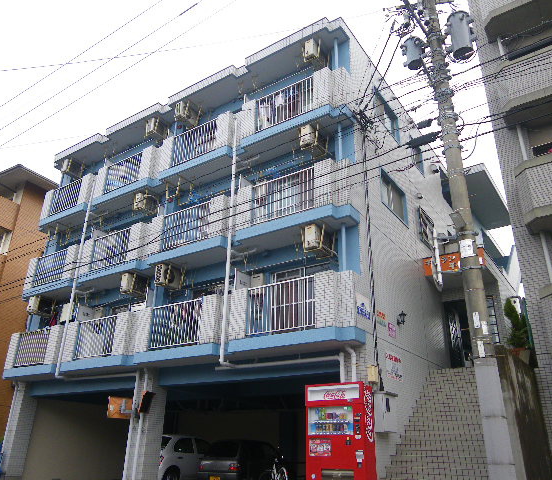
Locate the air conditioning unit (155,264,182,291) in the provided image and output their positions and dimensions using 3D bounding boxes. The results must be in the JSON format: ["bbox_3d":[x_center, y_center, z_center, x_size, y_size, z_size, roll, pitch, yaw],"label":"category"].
[{"bbox_3d":[-2.979,1.077,14.486,0.270,0.540,0.740,-14,-28,32],"label":"air conditioning unit"}]

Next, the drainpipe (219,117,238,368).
[{"bbox_3d":[-1.186,-0.286,13.286,0.103,6.971,0.103,-14,-28,32],"label":"drainpipe"}]

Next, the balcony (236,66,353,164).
[{"bbox_3d":[0.567,-3.147,13.356,3.037,1.402,1.006,-14,-28,32],"label":"balcony"}]

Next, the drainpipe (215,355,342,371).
[{"bbox_3d":[-0.048,2.690,11.250,3.339,0.101,0.101,-14,-28,32],"label":"drainpipe"}]

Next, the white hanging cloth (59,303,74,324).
[{"bbox_3d":[-6.802,2.426,16.985,0.425,0.612,0.217,-14,-28,32],"label":"white hanging cloth"}]

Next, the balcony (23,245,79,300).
[{"bbox_3d":[-7.046,1.211,17.138,2.816,1.402,1.006,-14,-28,32],"label":"balcony"}]

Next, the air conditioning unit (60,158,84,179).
[{"bbox_3d":[-7.761,-2.686,19.866,0.270,0.540,0.740,-14,-28,32],"label":"air conditioning unit"}]

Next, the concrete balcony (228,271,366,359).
[{"bbox_3d":[0.455,1.700,11.231,3.037,1.402,1.006,-14,-28,32],"label":"concrete balcony"}]

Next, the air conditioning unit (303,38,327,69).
[{"bbox_3d":[1.082,-4.815,13.628,0.274,0.543,0.759,-14,-28,32],"label":"air conditioning unit"}]

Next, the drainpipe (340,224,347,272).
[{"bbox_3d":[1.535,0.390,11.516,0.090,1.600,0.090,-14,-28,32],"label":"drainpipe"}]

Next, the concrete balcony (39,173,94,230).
[{"bbox_3d":[-6.991,-1.199,18.194,2.816,1.402,1.006,-14,-28,32],"label":"concrete balcony"}]

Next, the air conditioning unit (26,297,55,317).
[{"bbox_3d":[-8.024,2.322,17.786,0.270,0.540,0.740,-14,-28,32],"label":"air conditioning unit"}]

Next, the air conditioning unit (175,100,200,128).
[{"bbox_3d":[-2.740,-3.838,16.065,0.274,0.543,0.759,-14,-28,32],"label":"air conditioning unit"}]

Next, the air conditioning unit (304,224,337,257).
[{"bbox_3d":[0.997,0.051,11.907,0.270,0.540,0.740,-14,-28,32],"label":"air conditioning unit"}]

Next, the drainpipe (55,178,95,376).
[{"bbox_3d":[-6.398,0.911,16.736,0.103,6.914,0.103,-14,-28,32],"label":"drainpipe"}]

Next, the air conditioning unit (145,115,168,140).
[{"bbox_3d":[-3.846,-3.511,16.848,0.274,0.543,0.759,-14,-28,32],"label":"air conditioning unit"}]

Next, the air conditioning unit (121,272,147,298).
[{"bbox_3d":[-4.007,1.355,14.753,0.274,0.543,0.759,-14,-28,32],"label":"air conditioning unit"}]

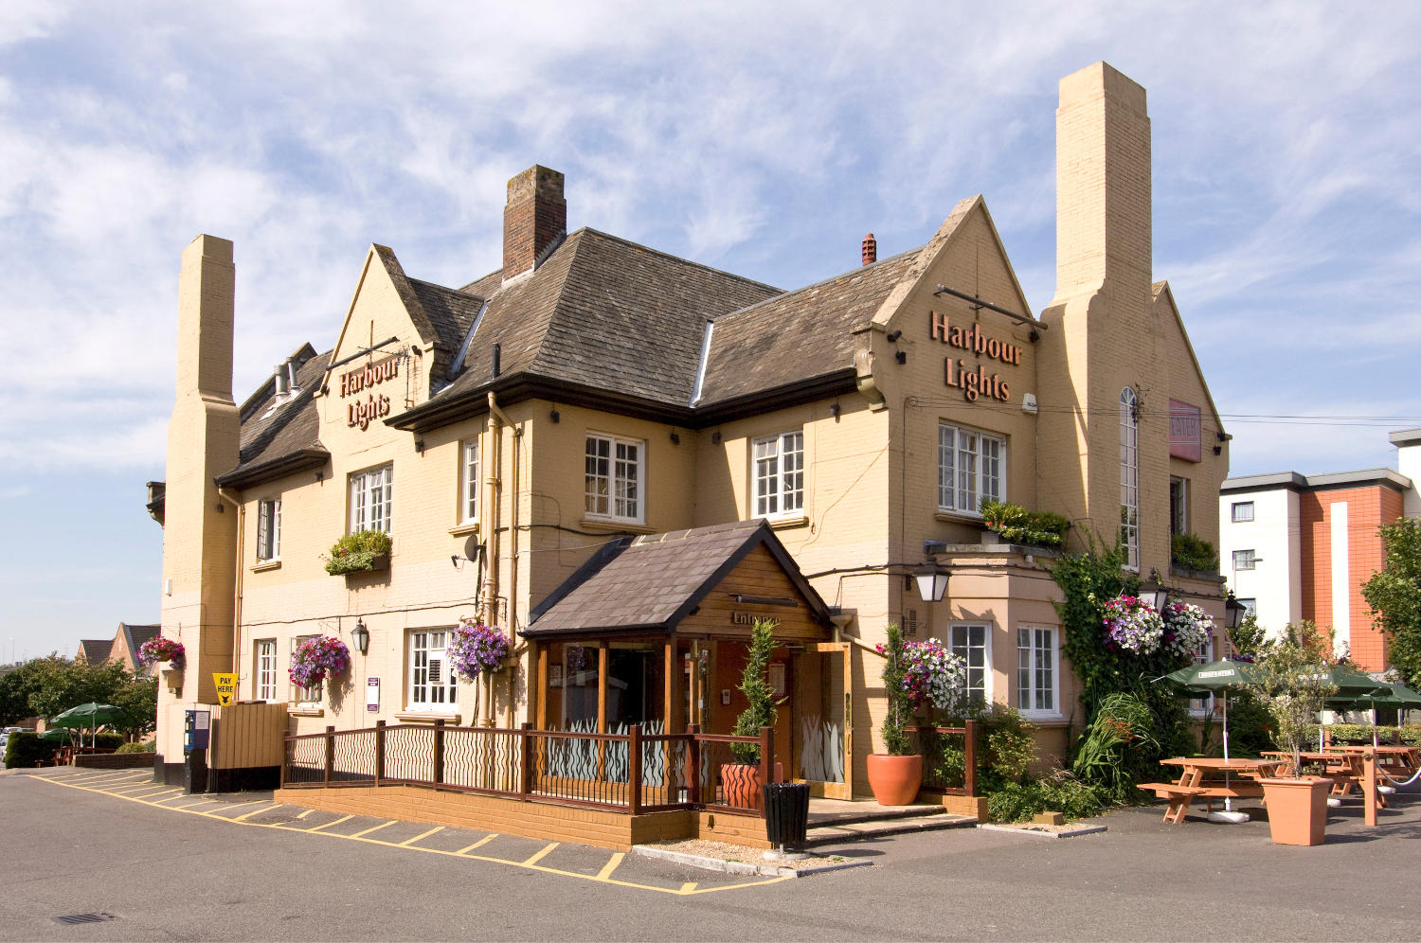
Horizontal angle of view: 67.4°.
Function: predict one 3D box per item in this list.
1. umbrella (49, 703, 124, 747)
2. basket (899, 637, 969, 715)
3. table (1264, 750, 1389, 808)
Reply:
[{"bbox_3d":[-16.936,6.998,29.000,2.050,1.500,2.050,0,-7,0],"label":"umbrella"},{"bbox_3d":[2.953,2.688,14.100,0.880,0.980,0.850,0,-7,0],"label":"basket"},{"bbox_3d":[9.739,4.892,16.900,1.750,0.770,1.750,8,-11,-44],"label":"table"}]

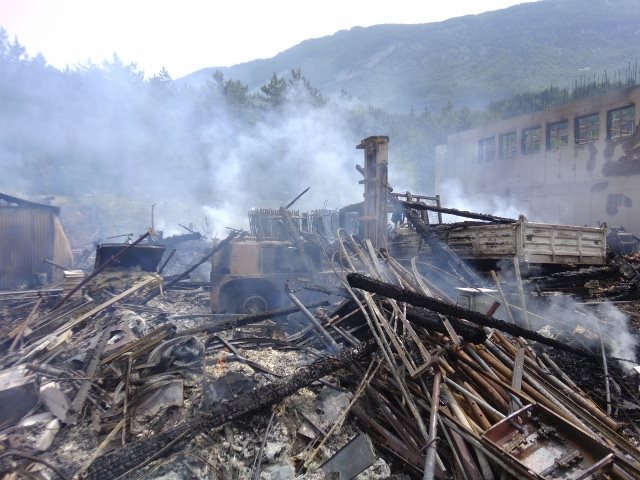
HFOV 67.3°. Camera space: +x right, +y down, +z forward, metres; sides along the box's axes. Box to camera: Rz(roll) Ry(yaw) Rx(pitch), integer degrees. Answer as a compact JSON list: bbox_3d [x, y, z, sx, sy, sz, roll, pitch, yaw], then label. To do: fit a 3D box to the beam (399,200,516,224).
[{"bbox_3d":[2.780,-0.579,9.950,2.395,0.140,0.150,11,6,27],"label":"beam"}]

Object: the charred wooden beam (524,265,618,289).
[{"bbox_3d":[4.661,0.672,8.800,2.410,0.190,0.210,-3,2,-25],"label":"charred wooden beam"}]

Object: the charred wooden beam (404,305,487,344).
[{"bbox_3d":[1.263,0.869,5.000,0.889,0.170,0.180,12,9,42],"label":"charred wooden beam"}]

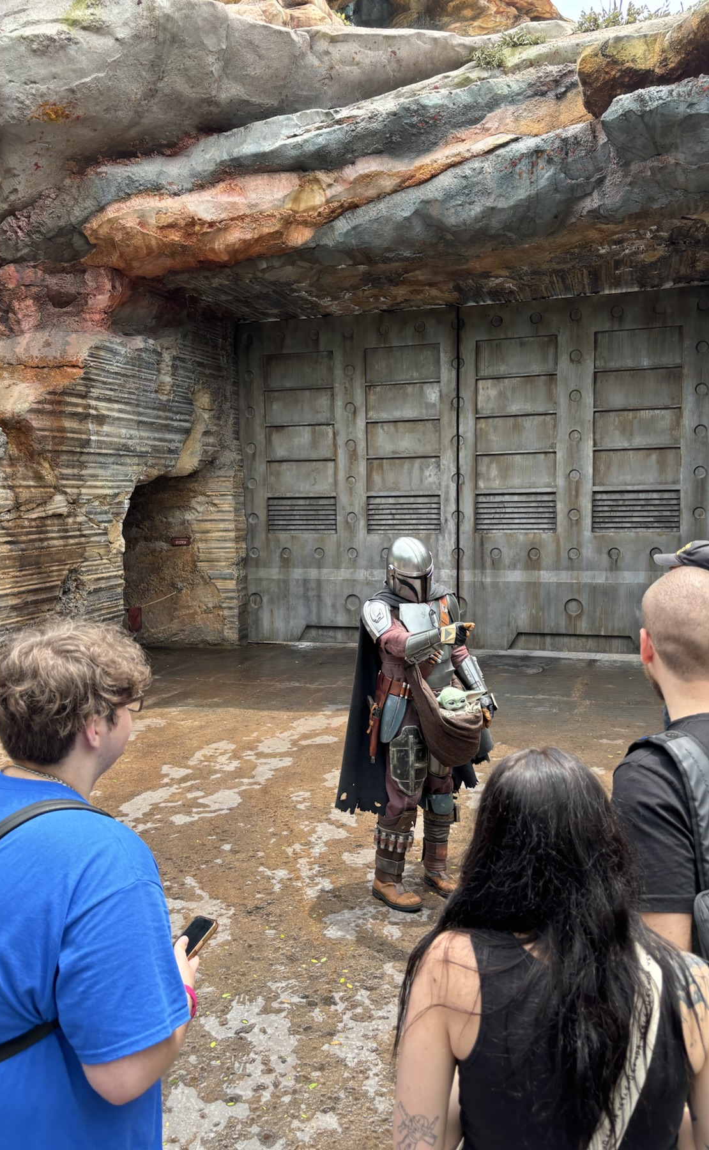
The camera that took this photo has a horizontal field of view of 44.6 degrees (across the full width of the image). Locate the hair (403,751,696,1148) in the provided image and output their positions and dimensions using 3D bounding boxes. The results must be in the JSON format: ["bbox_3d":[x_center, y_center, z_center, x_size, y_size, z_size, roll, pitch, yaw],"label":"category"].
[{"bbox_3d":[0.251,0.493,1.186,0.380,0.500,0.240,-1,5,5],"label":"hair"}]

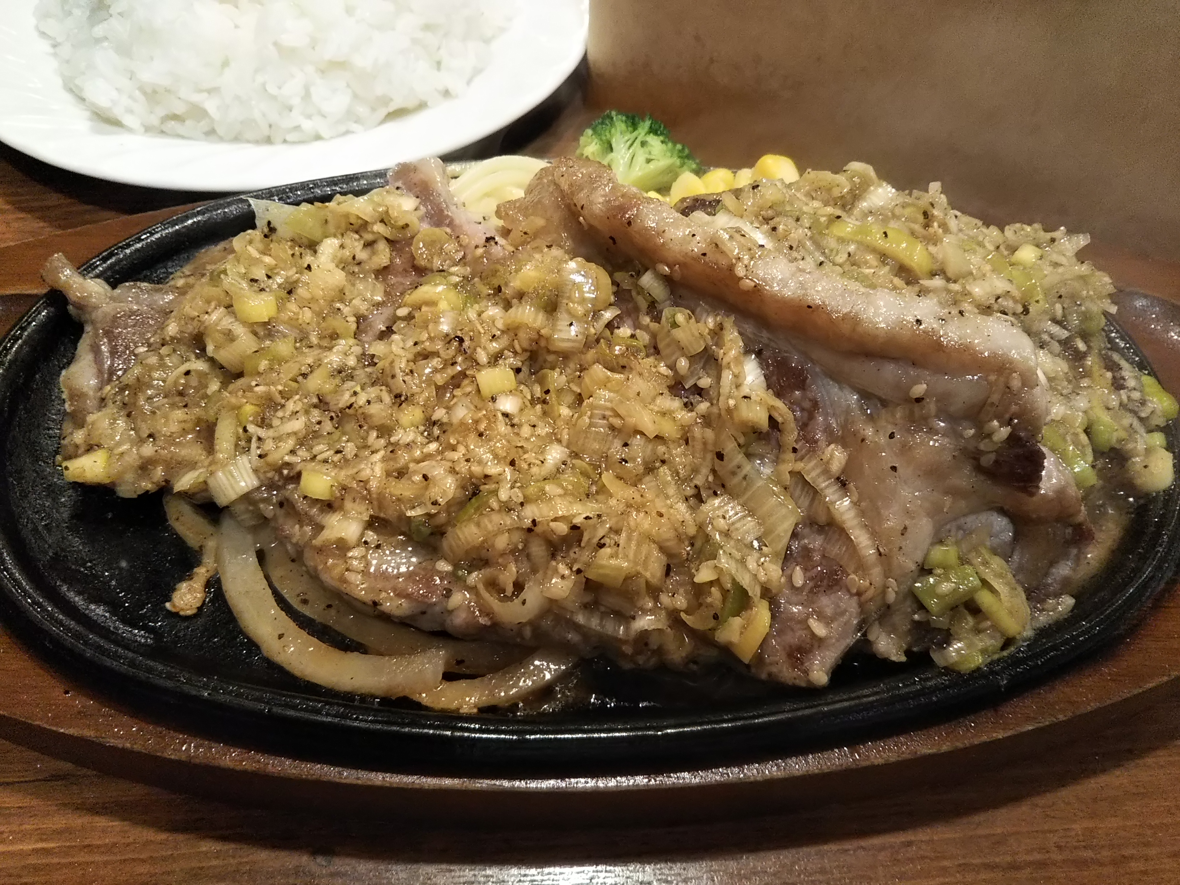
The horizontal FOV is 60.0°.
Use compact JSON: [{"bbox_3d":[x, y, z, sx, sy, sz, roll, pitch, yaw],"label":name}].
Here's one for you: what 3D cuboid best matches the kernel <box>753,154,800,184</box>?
[{"bbox_3d":[0.047,-0.068,0.258,0.011,0.008,0.008,2,48,0],"label":"kernel"}]

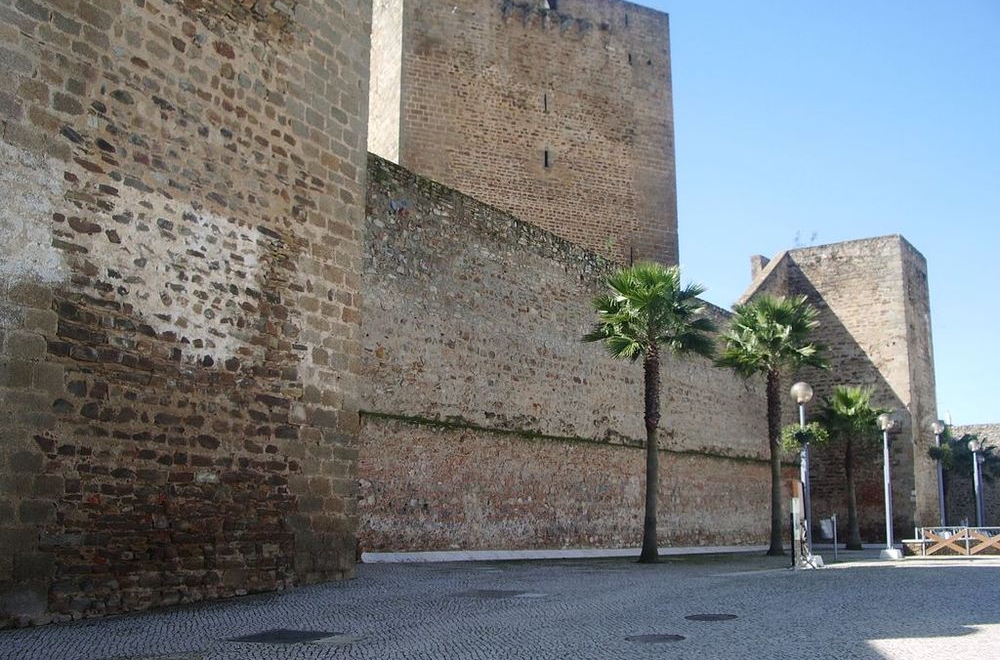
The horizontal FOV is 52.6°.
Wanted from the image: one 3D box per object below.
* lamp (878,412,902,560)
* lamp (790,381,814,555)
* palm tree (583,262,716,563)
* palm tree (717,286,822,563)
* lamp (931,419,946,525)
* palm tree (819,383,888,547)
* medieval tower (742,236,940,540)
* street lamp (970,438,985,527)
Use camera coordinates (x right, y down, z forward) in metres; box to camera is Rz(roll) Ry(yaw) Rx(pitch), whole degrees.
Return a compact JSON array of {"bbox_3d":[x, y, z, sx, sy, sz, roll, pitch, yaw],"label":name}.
[{"bbox_3d":[12.265,4.876,31.984,0.650,4.535,0.650,1,-10,0],"label":"lamp"},{"bbox_3d":[7.559,3.486,24.977,0.550,4.454,0.550,1,-10,0],"label":"lamp"},{"bbox_3d":[3.895,2.057,26.672,3.500,7.934,3.500,1,-10,0],"label":"palm tree"},{"bbox_3d":[8.943,3.003,33.227,3.600,8.583,3.600,1,-10,0],"label":"palm tree"},{"bbox_3d":[17.726,5.954,40.691,0.550,4.621,0.550,1,-10,0],"label":"lamp"},{"bbox_3d":[13.250,5.178,38.522,2.900,6.158,2.900,1,-10,0],"label":"palm tree"},{"bbox_3d":[15.050,2.883,43.151,5.400,12.311,5.200,-6,-12,33],"label":"medieval tower"},{"bbox_3d":[22.318,7.374,47.379,0.550,4.469,0.550,1,-10,0],"label":"street lamp"}]

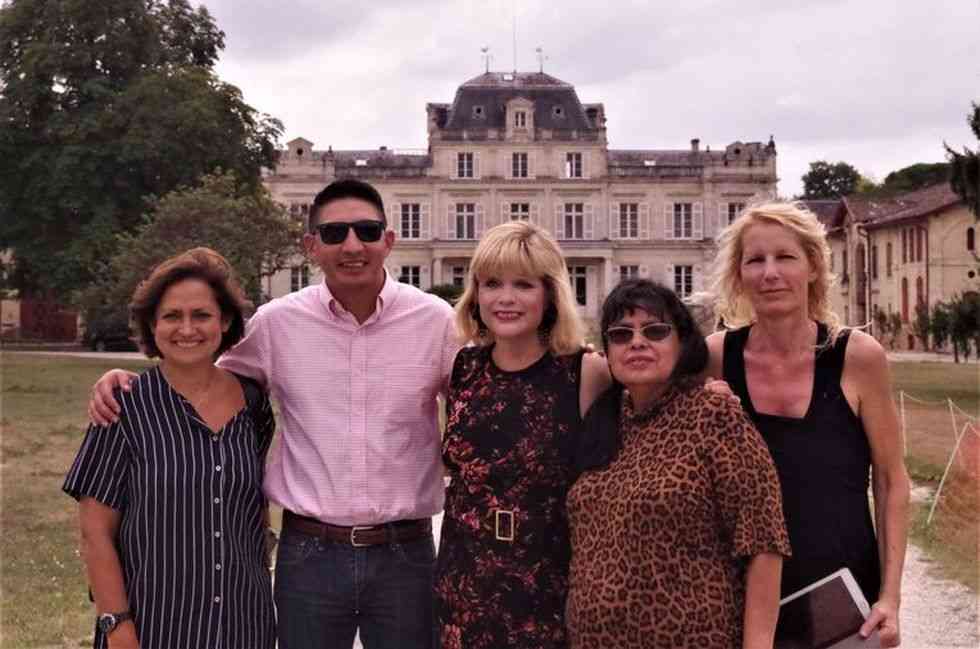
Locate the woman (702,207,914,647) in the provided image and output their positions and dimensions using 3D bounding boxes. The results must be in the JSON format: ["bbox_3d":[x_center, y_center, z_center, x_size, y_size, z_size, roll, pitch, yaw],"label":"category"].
[{"bbox_3d":[0.690,0.585,3.870,0.510,1.700,0.360,0,0,16],"label":"woman"}]

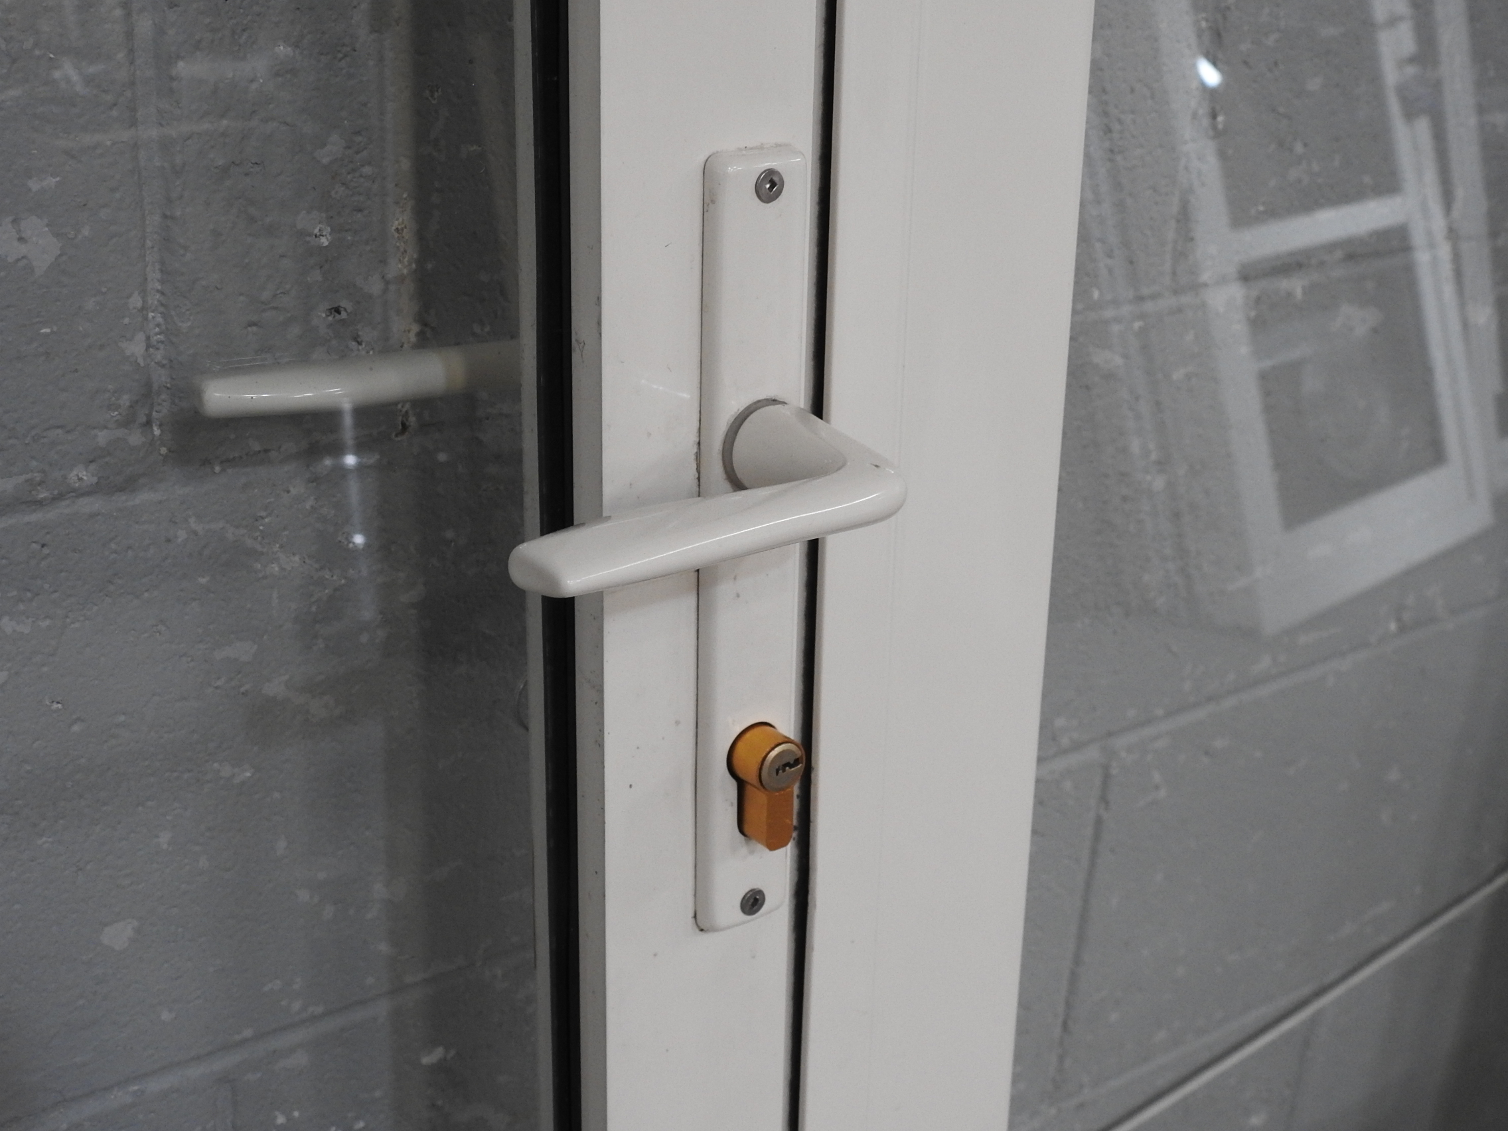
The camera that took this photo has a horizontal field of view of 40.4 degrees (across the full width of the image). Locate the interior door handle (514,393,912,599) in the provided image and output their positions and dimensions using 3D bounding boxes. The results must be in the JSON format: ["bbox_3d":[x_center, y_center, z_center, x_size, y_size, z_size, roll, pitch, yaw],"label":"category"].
[{"bbox_3d":[-0.016,-0.016,0.512,0.111,0.026,0.052,-14,26,-34],"label":"interior door handle"}]

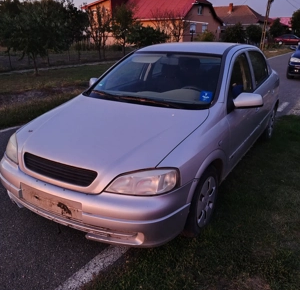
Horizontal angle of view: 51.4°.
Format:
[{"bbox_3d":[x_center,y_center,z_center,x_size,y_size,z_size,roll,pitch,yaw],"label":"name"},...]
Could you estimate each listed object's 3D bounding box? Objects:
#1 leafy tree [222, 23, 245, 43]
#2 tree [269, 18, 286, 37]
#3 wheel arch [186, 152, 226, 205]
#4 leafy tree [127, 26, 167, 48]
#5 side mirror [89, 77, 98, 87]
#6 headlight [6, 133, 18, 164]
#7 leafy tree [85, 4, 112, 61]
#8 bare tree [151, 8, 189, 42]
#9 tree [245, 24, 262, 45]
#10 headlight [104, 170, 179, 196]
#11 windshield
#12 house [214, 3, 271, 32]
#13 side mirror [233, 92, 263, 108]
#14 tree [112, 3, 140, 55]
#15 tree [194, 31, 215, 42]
[{"bbox_3d":[10.062,-12.967,37.460,2.600,2.900,2.600,11,22,29],"label":"leafy tree"},{"bbox_3d":[20.945,-18.823,51.254,2.957,3.932,2.809,8,21,19],"label":"tree"},{"bbox_3d":[0.435,0.234,2.324,0.140,0.380,0.700,11,22,29],"label":"wheel arch"},{"bbox_3d":[-0.240,-10.326,29.939,4.030,2.132,3.829,0,20,-1],"label":"leafy tree"},{"bbox_3d":[-0.646,-0.737,3.580,0.210,0.135,0.110,13,24,29],"label":"side mirror"},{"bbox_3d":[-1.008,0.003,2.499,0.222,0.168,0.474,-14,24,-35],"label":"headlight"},{"bbox_3d":[-2.991,-6.491,18.122,1.626,2.951,1.545,-3,20,-8],"label":"leafy tree"},{"bbox_3d":[2.019,-12.108,32.306,3.935,3.906,3.738,2,20,3],"label":"bare tree"},{"bbox_3d":[12.202,-12.934,36.783,2.122,2.591,2.016,7,21,16],"label":"tree"},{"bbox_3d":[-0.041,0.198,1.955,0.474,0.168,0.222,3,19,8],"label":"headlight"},{"bbox_3d":[0.059,-0.667,3.040,1.340,0.130,0.907,13,51,29],"label":"windshield"},{"bbox_3d":[14.838,-21.487,56.481,12.500,6.500,8.500,15,24,36],"label":"house"},{"bbox_3d":[0.846,-0.384,2.736,0.210,0.135,0.110,13,24,29],"label":"side mirror"},{"bbox_3d":[-1.766,-8.143,22.318,2.000,3.650,2.000,0,19,0],"label":"tree"},{"bbox_3d":[5.495,-10.410,31.504,1.950,1.950,1.900,11,22,29],"label":"tree"}]

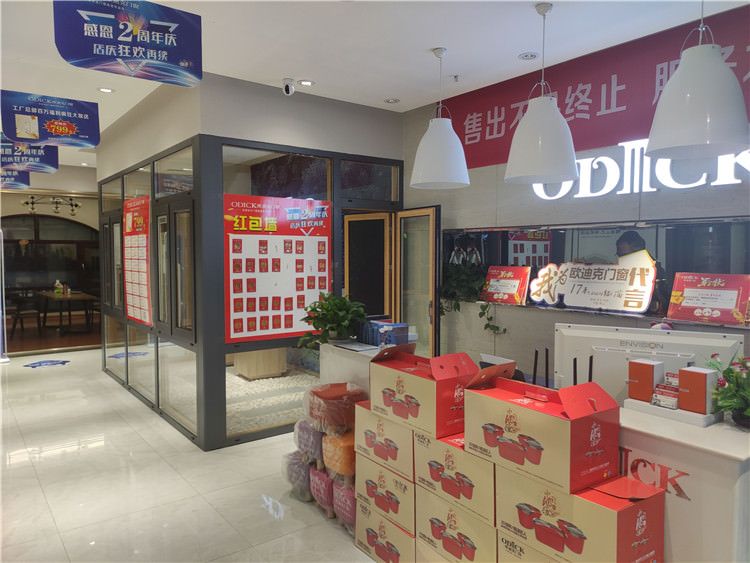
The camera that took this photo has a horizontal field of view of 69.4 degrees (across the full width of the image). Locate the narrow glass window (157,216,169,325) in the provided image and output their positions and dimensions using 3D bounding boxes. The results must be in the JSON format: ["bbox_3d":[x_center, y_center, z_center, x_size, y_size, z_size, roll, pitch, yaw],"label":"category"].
[{"bbox_3d":[-1.985,-0.111,5.064,0.050,0.999,0.335,-2,4,-38],"label":"narrow glass window"}]

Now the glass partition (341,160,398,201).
[{"bbox_3d":[-0.039,-0.977,5.340,0.717,0.365,0.050,-2,4,-38],"label":"glass partition"}]

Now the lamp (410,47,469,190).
[{"bbox_3d":[0.451,-1.120,3.705,0.410,0.935,0.410,0,3,0],"label":"lamp"}]

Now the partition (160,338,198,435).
[{"bbox_3d":[-1.842,0.937,5.020,0.050,0.720,1.069,-2,4,-38],"label":"partition"}]

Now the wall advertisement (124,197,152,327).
[{"bbox_3d":[-2.454,-0.215,5.603,0.040,1.300,0.980,-2,4,-38],"label":"wall advertisement"}]

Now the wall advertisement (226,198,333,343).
[{"bbox_3d":[-0.815,-0.114,4.745,1.042,1.217,0.030,-2,4,-38],"label":"wall advertisement"}]

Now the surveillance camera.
[{"bbox_3d":[-0.708,-1.584,4.438,0.090,0.135,0.095,1,3,11],"label":"surveillance camera"}]

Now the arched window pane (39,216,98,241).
[{"bbox_3d":[-7.637,-1.324,13.586,1.360,0.620,0.060,-2,4,-38],"label":"arched window pane"}]

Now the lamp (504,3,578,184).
[{"bbox_3d":[0.949,-1.051,3.024,0.414,0.975,0.414,-2,4,-38],"label":"lamp"}]

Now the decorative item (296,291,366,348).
[{"bbox_3d":[-0.300,0.272,3.780,0.380,0.380,0.420,-2,4,-38],"label":"decorative item"}]

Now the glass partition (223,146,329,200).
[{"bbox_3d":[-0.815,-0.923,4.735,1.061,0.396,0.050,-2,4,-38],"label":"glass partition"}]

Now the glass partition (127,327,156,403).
[{"bbox_3d":[-2.561,0.890,5.938,0.050,0.709,1.130,-2,4,-38],"label":"glass partition"}]

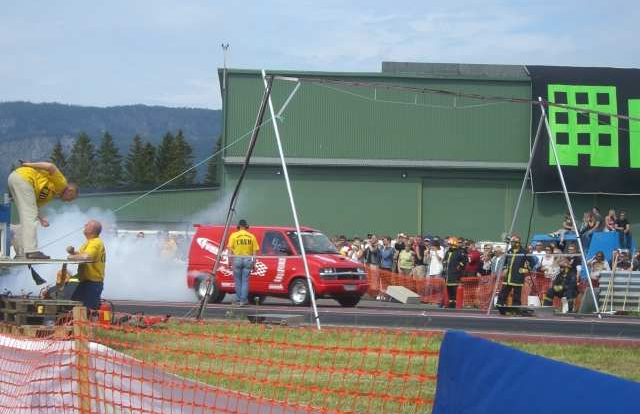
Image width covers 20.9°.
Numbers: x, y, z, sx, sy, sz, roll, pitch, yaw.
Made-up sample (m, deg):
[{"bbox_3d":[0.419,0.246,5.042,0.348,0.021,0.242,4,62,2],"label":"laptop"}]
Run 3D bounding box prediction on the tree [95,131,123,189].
[{"bbox_3d":[-20.080,-1.614,165.000,3.300,11.100,3.300,0,-1,0],"label":"tree"}]

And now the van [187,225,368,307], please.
[{"bbox_3d":[-0.967,1.312,39.100,4.150,1.750,1.840,0,-1,40],"label":"van"}]

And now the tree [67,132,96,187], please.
[{"bbox_3d":[-22.644,-1.614,165.000,3.300,11.100,3.300,0,-1,0],"label":"tree"}]

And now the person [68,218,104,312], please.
[{"bbox_3d":[-2.793,1.024,20.700,0.500,1.750,0.550,0,-1,18],"label":"person"}]

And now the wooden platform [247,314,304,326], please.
[{"bbox_3d":[-0.720,1.927,29.250,0.900,0.170,0.480,0,-1,40],"label":"wooden platform"}]

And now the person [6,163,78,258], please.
[{"bbox_3d":[-3.262,0.041,20.500,0.780,1.150,0.520,0,-1,12],"label":"person"}]

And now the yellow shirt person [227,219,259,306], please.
[{"bbox_3d":[-1.663,1.191,37.300,0.640,1.830,0.360,0,-1,3],"label":"yellow shirt person"}]

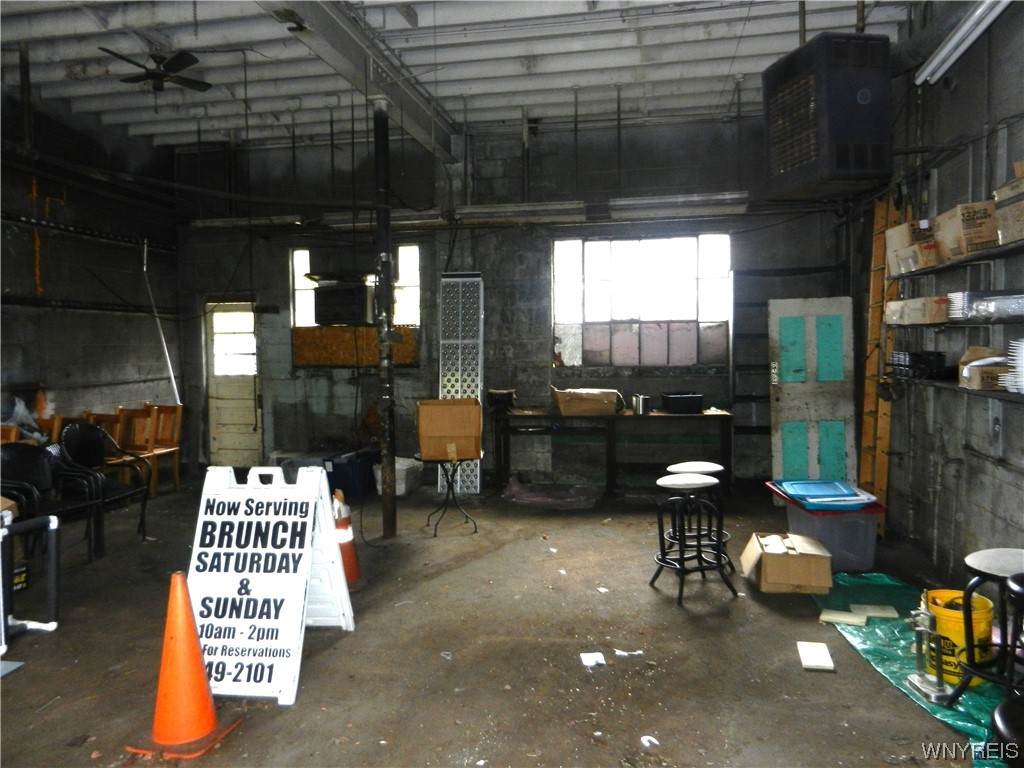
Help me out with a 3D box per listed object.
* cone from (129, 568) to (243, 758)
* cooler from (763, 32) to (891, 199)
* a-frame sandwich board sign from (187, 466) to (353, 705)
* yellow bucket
[{"bbox_3d":[-1.383,1.144,3.116,0.335,0.700,0.335,1,4,21],"label":"cone"},{"bbox_3d":[2.091,-1.746,4.963,0.457,0.877,0.707,-1,3,-11],"label":"cooler"},{"bbox_3d":[-1.307,0.969,3.969,0.637,1.056,0.900,0,3,6],"label":"a-frame sandwich board sign"},{"bbox_3d":[2.177,1.237,3.598,0.295,0.380,0.295,0,3,11],"label":"yellow bucket"}]

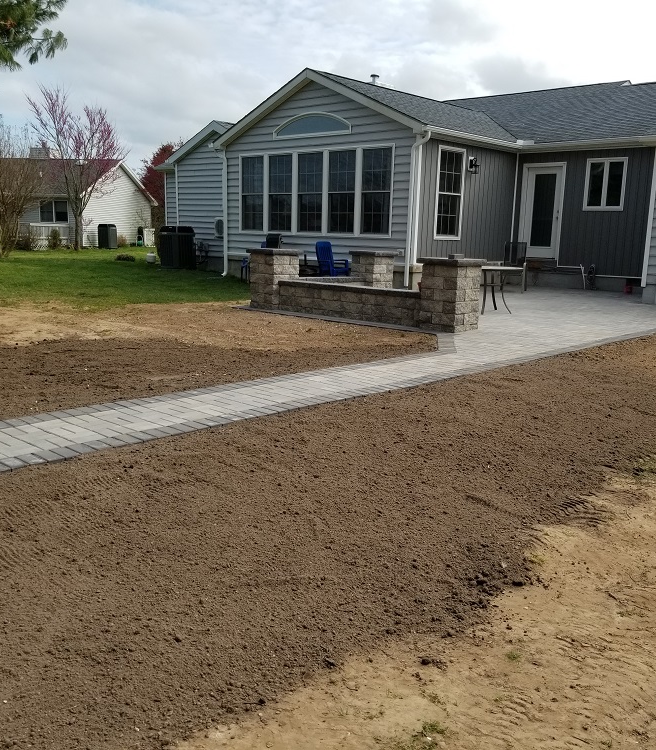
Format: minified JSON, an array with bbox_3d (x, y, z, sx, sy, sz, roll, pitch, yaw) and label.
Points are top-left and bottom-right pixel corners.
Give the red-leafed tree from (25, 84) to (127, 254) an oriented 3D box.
[{"bbox_3d":[-11.290,-9.189,33.565,4.600,7.219,4.300,1,11,0],"label":"red-leafed tree"}]

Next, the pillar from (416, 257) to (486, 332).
[{"bbox_3d":[1.626,-1.074,9.958,0.651,0.941,0.651,12,15,43],"label":"pillar"}]

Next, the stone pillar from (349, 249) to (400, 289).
[{"bbox_3d":[0.820,-1.810,13.813,0.651,0.921,0.651,12,15,43],"label":"stone pillar"}]

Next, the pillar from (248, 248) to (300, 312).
[{"bbox_3d":[-0.850,-1.550,12.055,0.651,0.921,0.651,12,15,43],"label":"pillar"}]

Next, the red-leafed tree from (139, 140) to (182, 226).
[{"bbox_3d":[-11.752,-13.761,56.564,5.200,7.783,5.000,1,11,0],"label":"red-leafed tree"}]

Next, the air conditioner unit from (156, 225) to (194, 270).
[{"bbox_3d":[-4.425,-3.750,22.176,0.740,1.180,0.780,10,14,38],"label":"air conditioner unit"}]

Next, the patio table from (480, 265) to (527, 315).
[{"bbox_3d":[2.589,-1.349,11.907,1.080,0.710,1.080,12,15,43],"label":"patio table"}]

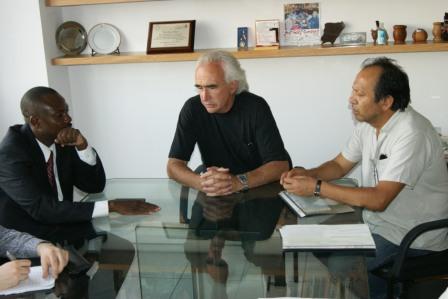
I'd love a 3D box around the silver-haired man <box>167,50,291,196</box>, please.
[{"bbox_3d":[0.036,0.214,2.877,0.570,1.280,0.700,-2,14,7],"label":"silver-haired man"}]

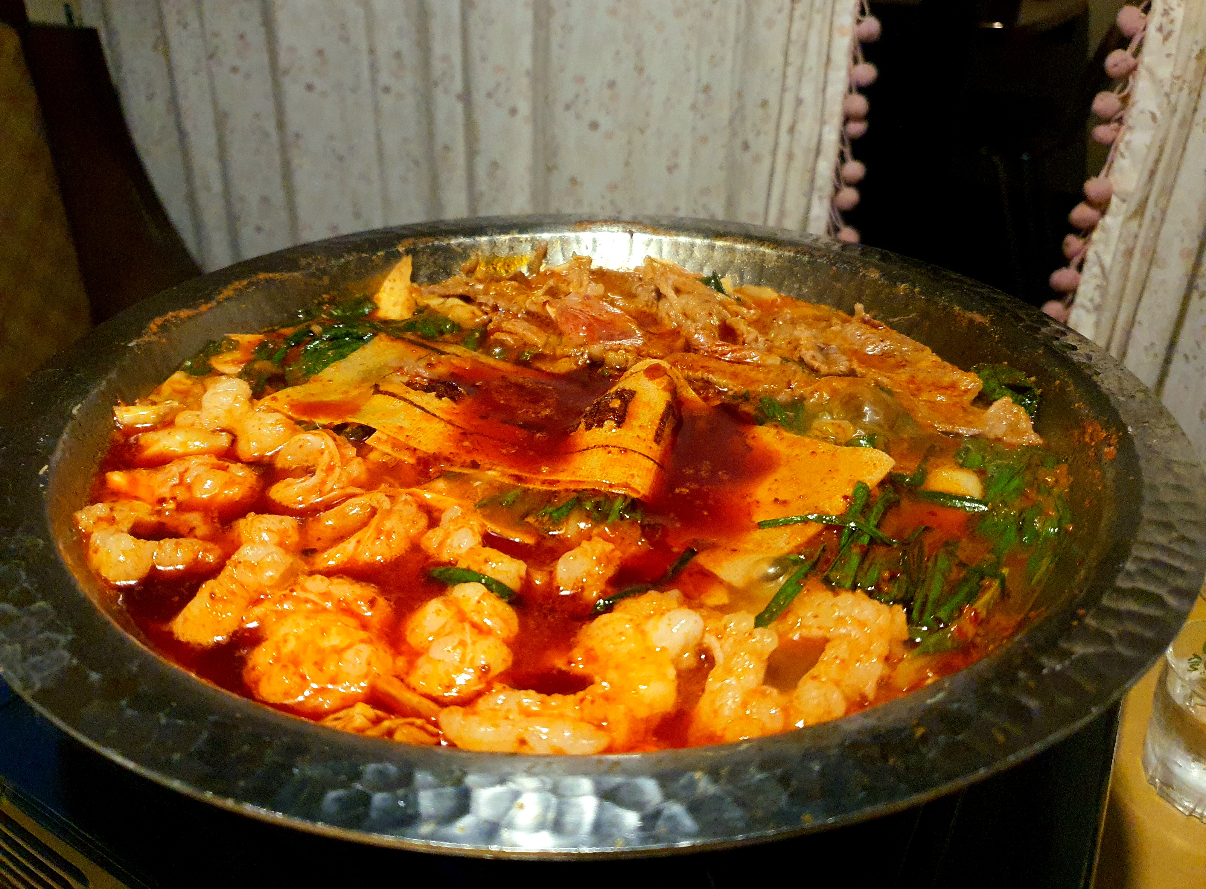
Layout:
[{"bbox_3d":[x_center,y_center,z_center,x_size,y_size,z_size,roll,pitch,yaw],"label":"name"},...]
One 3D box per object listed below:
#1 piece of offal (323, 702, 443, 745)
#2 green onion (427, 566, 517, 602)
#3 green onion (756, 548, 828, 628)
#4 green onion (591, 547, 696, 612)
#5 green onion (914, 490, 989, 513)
[{"bbox_3d":[-0.042,0.055,0.170,0.023,0.009,0.012,5,30,9],"label":"piece of offal"},{"bbox_3d":[-0.030,0.031,0.205,0.022,0.004,0.006,14,32,23],"label":"green onion"},{"bbox_3d":[0.043,0.031,0.203,0.005,0.004,0.031,20,35,31],"label":"green onion"},{"bbox_3d":[0.010,0.031,0.204,0.030,0.004,0.006,-23,37,-35],"label":"green onion"},{"bbox_3d":[0.090,0.015,0.234,0.018,0.004,0.004,9,31,15],"label":"green onion"}]

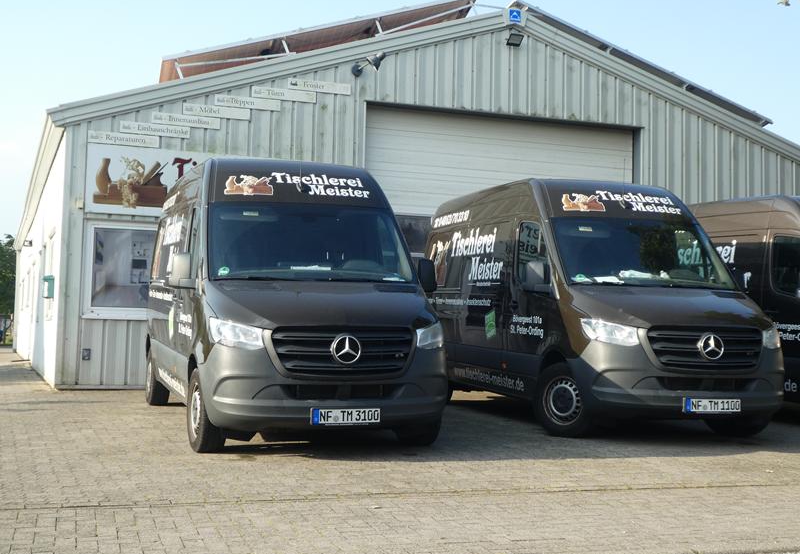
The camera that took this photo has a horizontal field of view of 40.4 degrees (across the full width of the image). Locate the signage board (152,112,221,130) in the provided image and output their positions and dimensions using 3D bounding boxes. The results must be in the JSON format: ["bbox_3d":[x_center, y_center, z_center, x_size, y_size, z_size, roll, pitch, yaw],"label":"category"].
[{"bbox_3d":[-2.863,-2.089,14.581,0.907,0.146,0.030,3,-5,-19],"label":"signage board"}]

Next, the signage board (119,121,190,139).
[{"bbox_3d":[-3.246,-1.950,14.436,0.914,0.148,0.030,3,-5,-19],"label":"signage board"}]

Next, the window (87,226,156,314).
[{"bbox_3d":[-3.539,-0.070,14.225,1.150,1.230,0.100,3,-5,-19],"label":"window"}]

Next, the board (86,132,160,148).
[{"bbox_3d":[-3.626,-1.807,14.293,0.913,0.148,0.030,3,-5,-19],"label":"board"}]

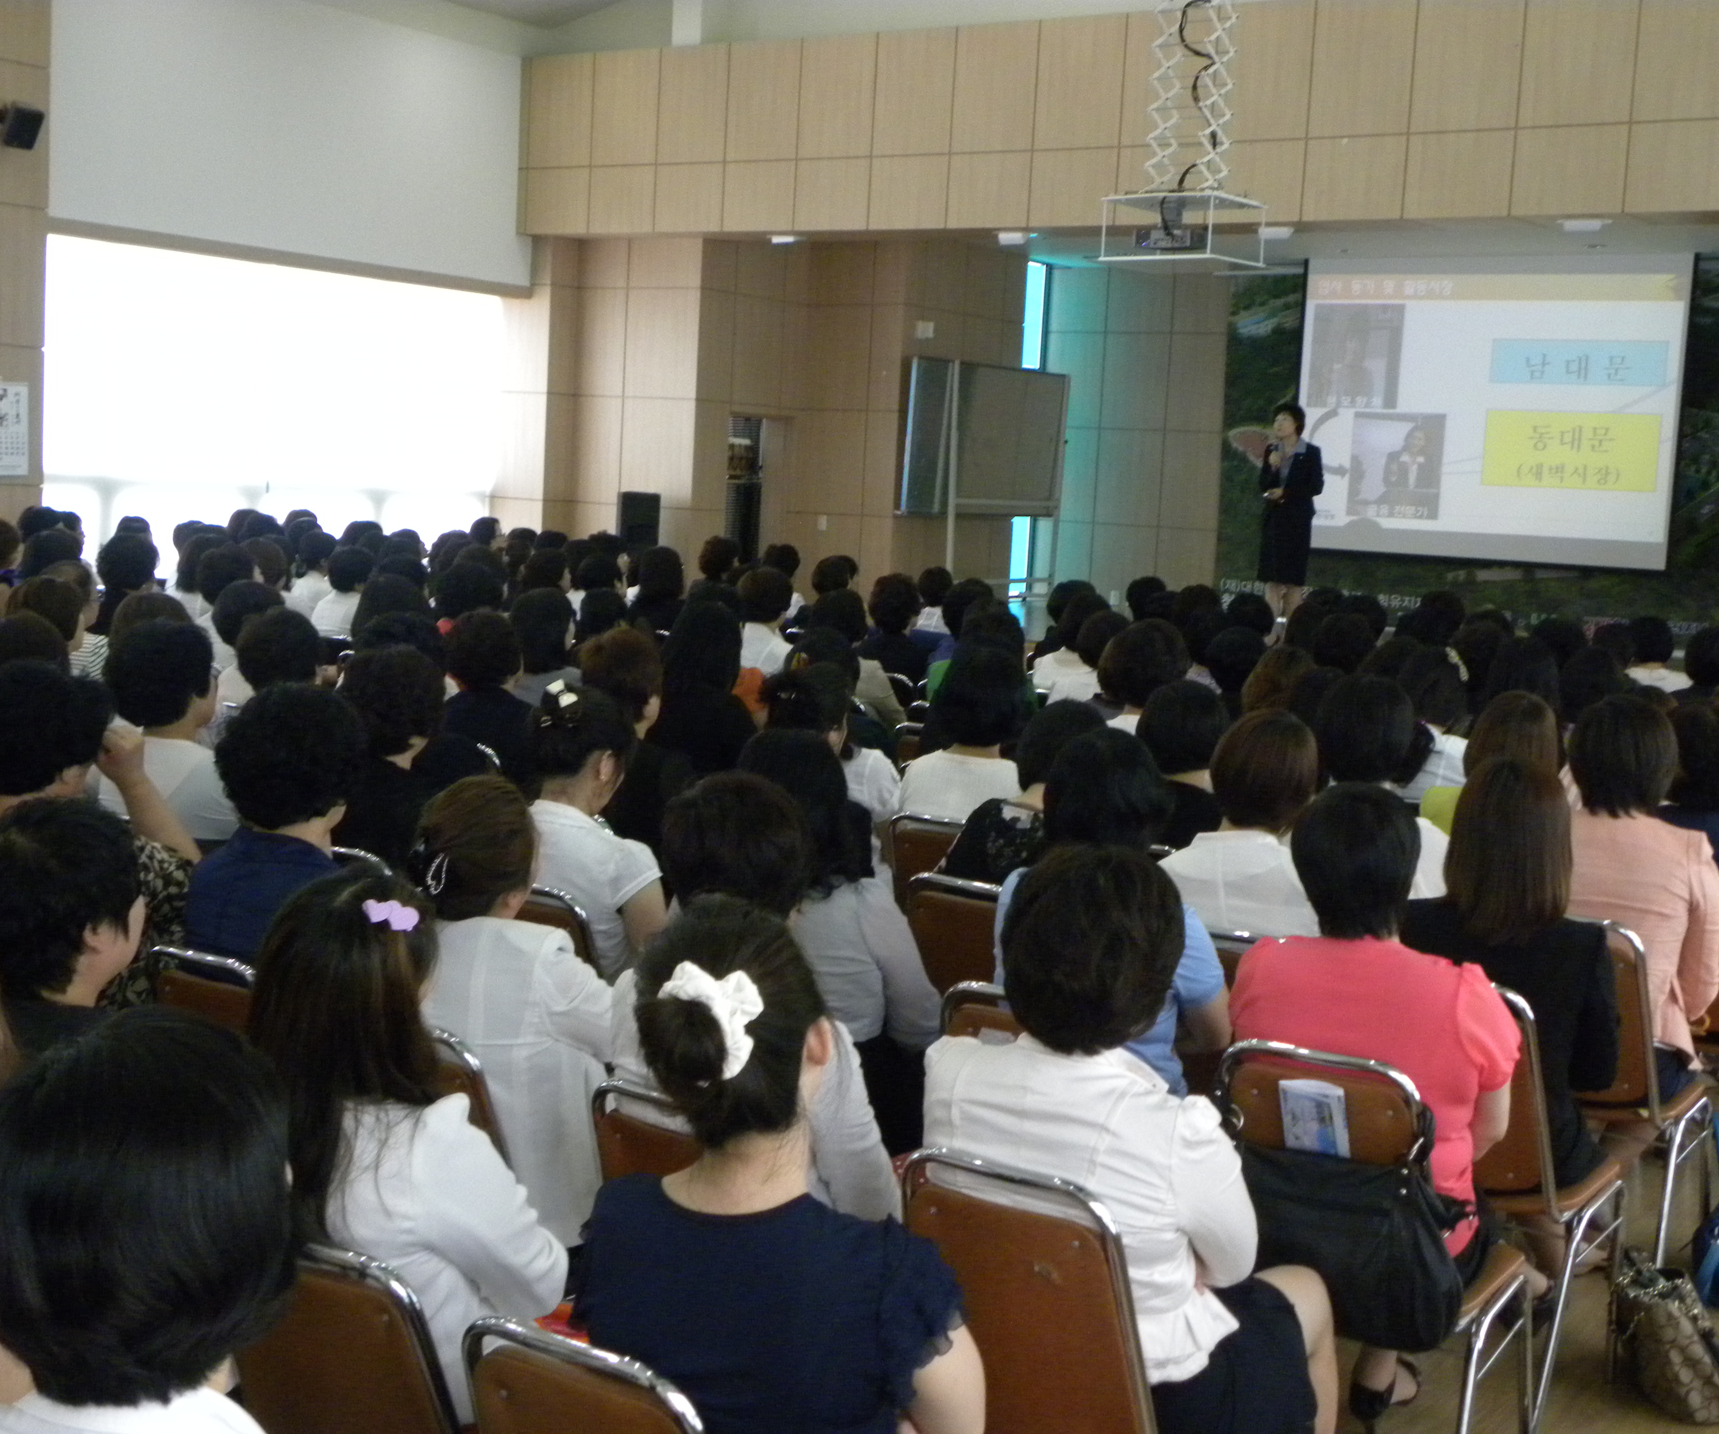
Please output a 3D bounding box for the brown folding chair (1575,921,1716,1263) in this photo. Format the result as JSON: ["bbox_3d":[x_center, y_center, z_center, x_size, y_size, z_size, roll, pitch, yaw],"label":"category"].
[{"bbox_3d":[1.665,0.849,5.179,0.440,0.890,0.580,7,7,34],"label":"brown folding chair"}]

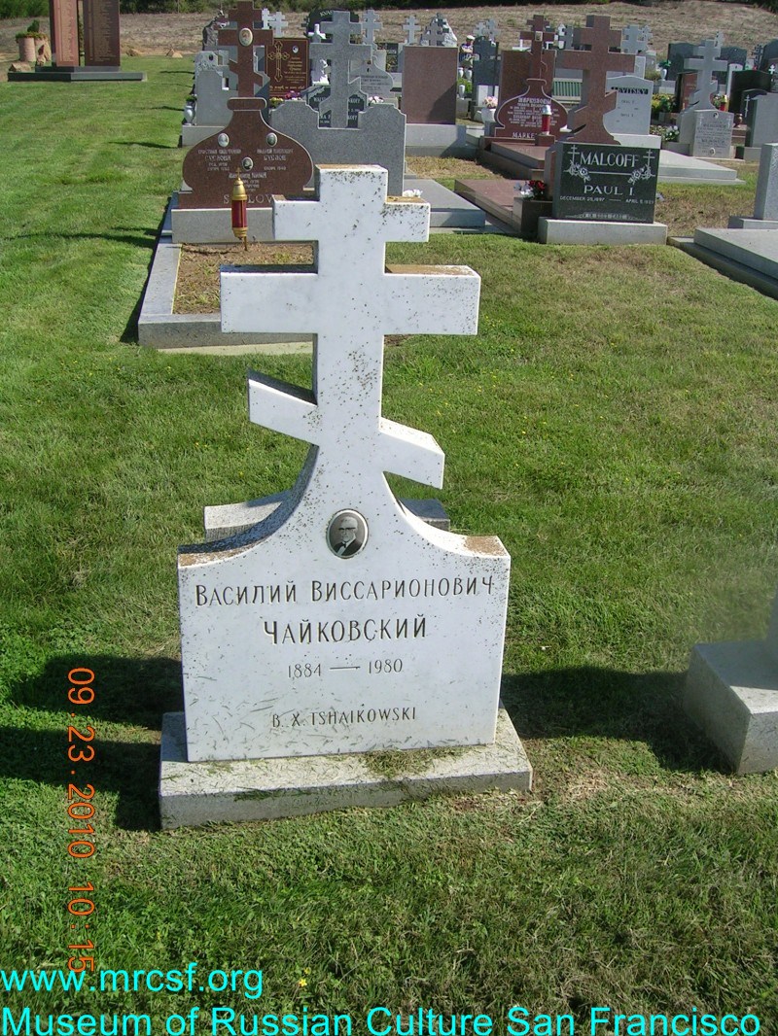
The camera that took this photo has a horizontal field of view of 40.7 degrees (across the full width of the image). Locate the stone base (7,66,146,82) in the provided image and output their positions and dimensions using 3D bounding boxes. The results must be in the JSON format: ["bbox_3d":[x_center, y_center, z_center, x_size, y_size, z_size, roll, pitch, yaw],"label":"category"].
[{"bbox_3d":[-9.330,-13.195,31.116,2.675,0.430,2.675,16,26,29],"label":"stone base"}]

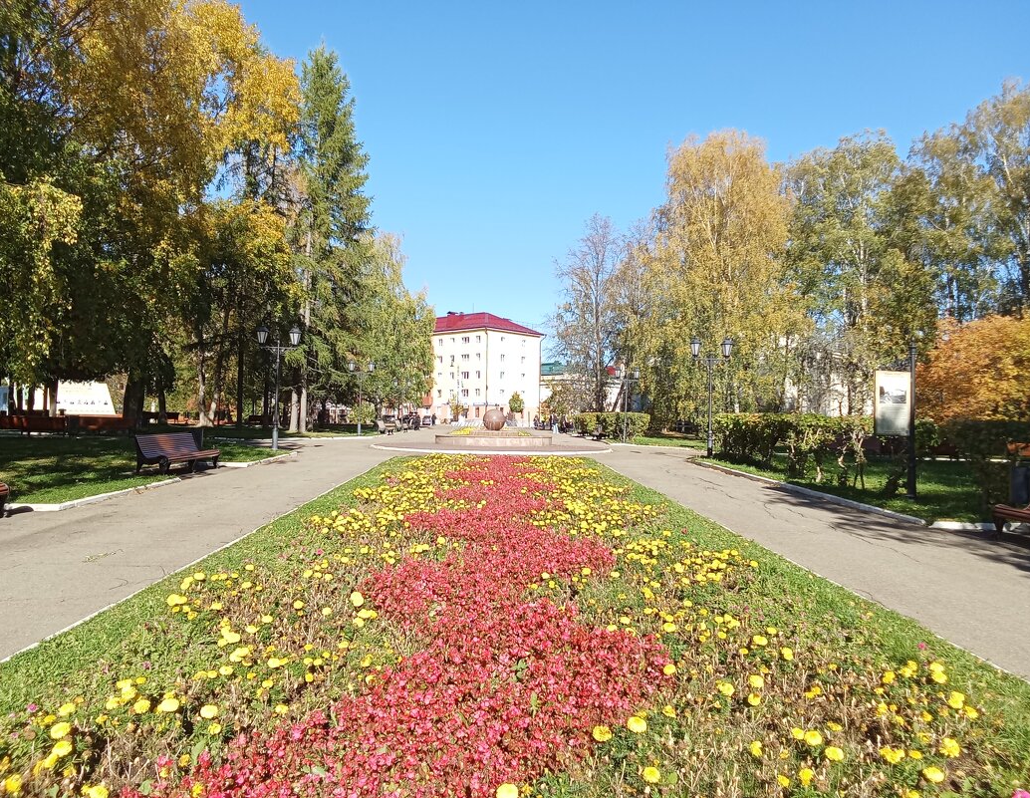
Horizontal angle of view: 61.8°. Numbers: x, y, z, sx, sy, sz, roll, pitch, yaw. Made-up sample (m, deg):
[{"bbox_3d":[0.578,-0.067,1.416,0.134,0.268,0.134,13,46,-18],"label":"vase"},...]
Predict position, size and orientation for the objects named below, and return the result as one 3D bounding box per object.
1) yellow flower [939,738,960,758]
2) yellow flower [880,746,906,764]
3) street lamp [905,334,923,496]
[{"bbox_3d":[1.733,1.390,3.430,0.078,0.050,0.075,1,-1,-1],"label":"yellow flower"},{"bbox_3d":[1.472,1.384,3.350,0.095,0.050,0.075,1,-1,-1],"label":"yellow flower"},{"bbox_3d":[7.242,0.336,15.700,0.220,3.000,0.220,1,-1,-1],"label":"street lamp"}]

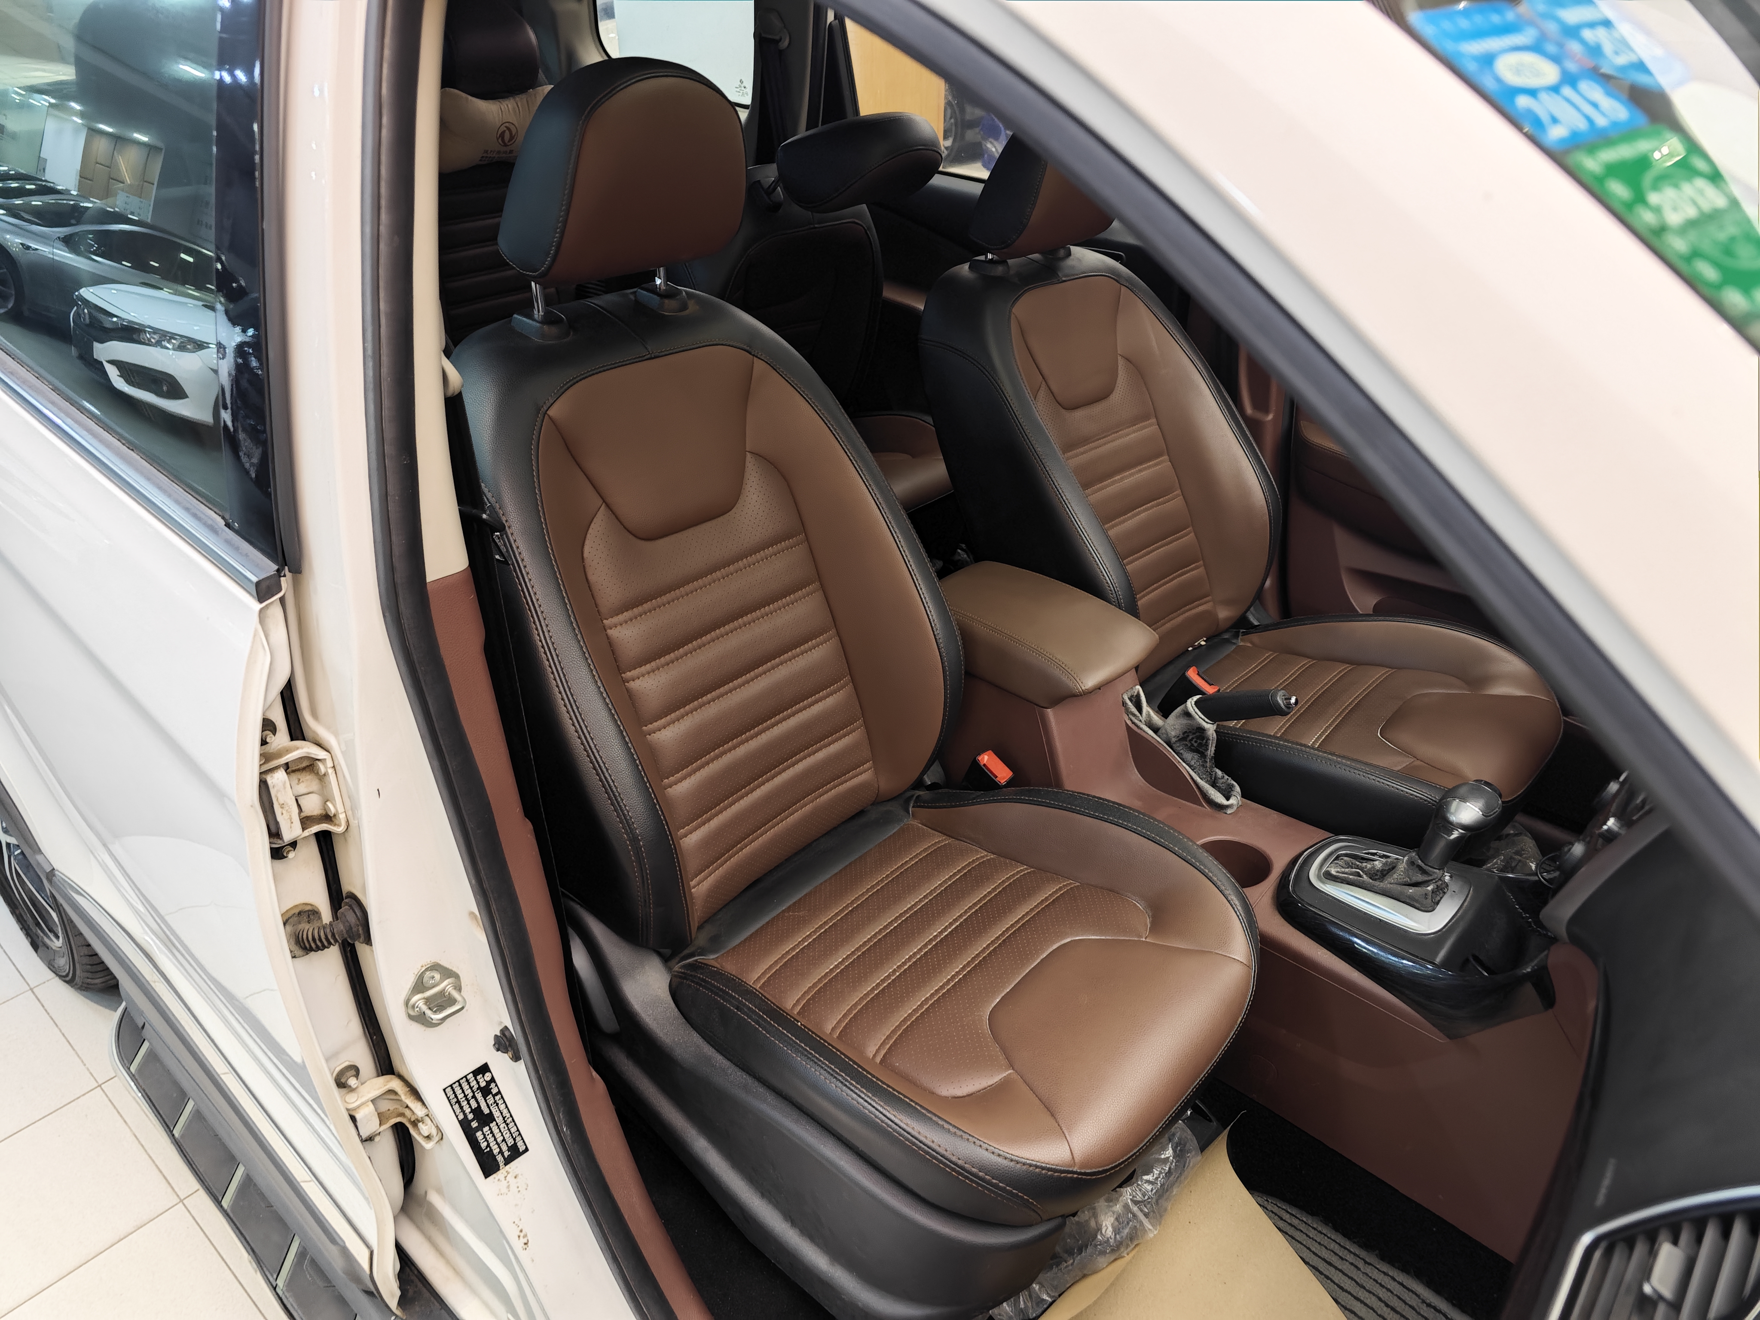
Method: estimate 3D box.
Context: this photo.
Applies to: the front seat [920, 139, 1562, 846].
[{"bbox_3d":[0.495,-0.203,1.603,0.910,1.050,0.540,26,38,34],"label":"front seat"}]

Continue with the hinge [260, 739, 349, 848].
[{"bbox_3d":[-0.431,0.100,0.873,0.050,0.065,0.050,26,38,34],"label":"hinge"}]

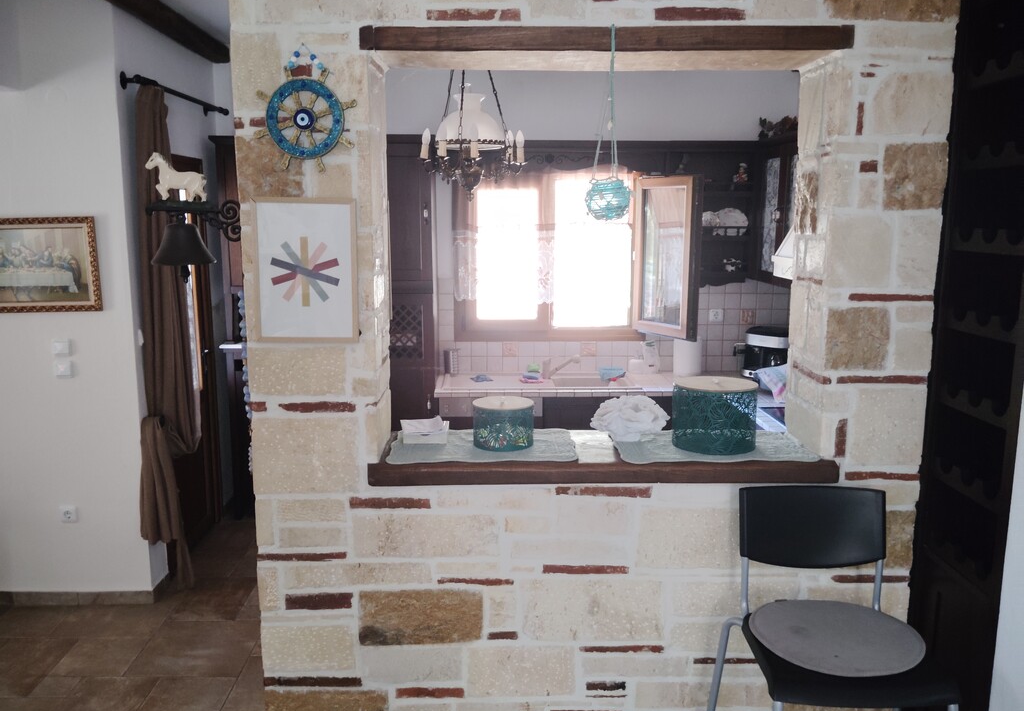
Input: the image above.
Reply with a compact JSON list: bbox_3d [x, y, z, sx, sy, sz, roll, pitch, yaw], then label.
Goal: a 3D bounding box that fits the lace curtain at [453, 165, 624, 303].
[{"bbox_3d":[0.163,-0.747,5.118,1.061,0.843,0.070,0,10,0],"label":"lace curtain"}]

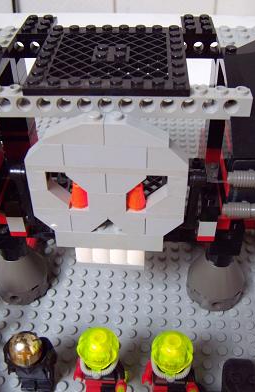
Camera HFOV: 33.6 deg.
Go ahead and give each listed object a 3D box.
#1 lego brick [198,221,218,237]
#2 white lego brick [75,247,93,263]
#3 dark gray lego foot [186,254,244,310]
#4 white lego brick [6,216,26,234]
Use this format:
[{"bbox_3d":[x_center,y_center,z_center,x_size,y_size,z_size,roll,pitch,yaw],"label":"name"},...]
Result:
[{"bbox_3d":[0.037,0.013,0.198,0.008,0.010,0.008,1,41,3],"label":"lego brick"},{"bbox_3d":[-0.020,0.026,0.202,0.008,0.010,0.008,1,41,3],"label":"white lego brick"},{"bbox_3d":[0.051,0.043,0.239,0.032,0.027,0.032,1,41,3],"label":"dark gray lego foot"},{"bbox_3d":[-0.052,0.011,0.201,0.008,0.010,0.008,1,42,3],"label":"white lego brick"}]

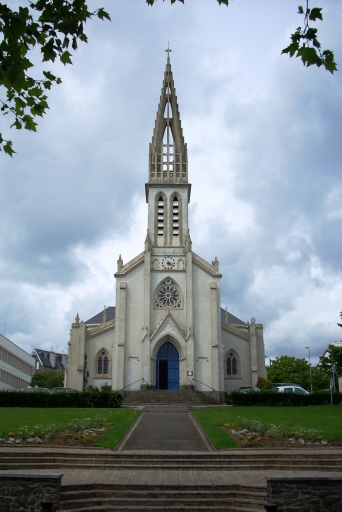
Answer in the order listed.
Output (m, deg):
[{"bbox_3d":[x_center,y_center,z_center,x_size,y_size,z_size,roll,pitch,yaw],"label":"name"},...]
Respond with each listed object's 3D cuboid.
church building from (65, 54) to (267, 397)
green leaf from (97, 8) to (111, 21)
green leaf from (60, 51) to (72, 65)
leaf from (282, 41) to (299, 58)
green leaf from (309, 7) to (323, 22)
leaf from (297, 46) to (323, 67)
[{"bbox_3d":[-0.254,-0.900,74.121,20.400,41.200,35.000,0,-17,0],"label":"church building"},{"bbox_3d":[-0.608,-2.206,5.000,0.128,0.110,0.050,0,-17,0],"label":"green leaf"},{"bbox_3d":[-0.964,-1.813,5.000,0.110,0.128,0.050,0,-17,0],"label":"green leaf"},{"bbox_3d":[1.026,-1.773,4.700,0.155,0.155,0.050,0,-17,0],"label":"leaf"},{"bbox_3d":[1.249,-2.074,4.700,0.120,0.137,0.050,0,-17,0],"label":"green leaf"},{"bbox_3d":[1.189,-1.713,4.700,0.206,0.172,0.050,0,-17,0],"label":"leaf"}]

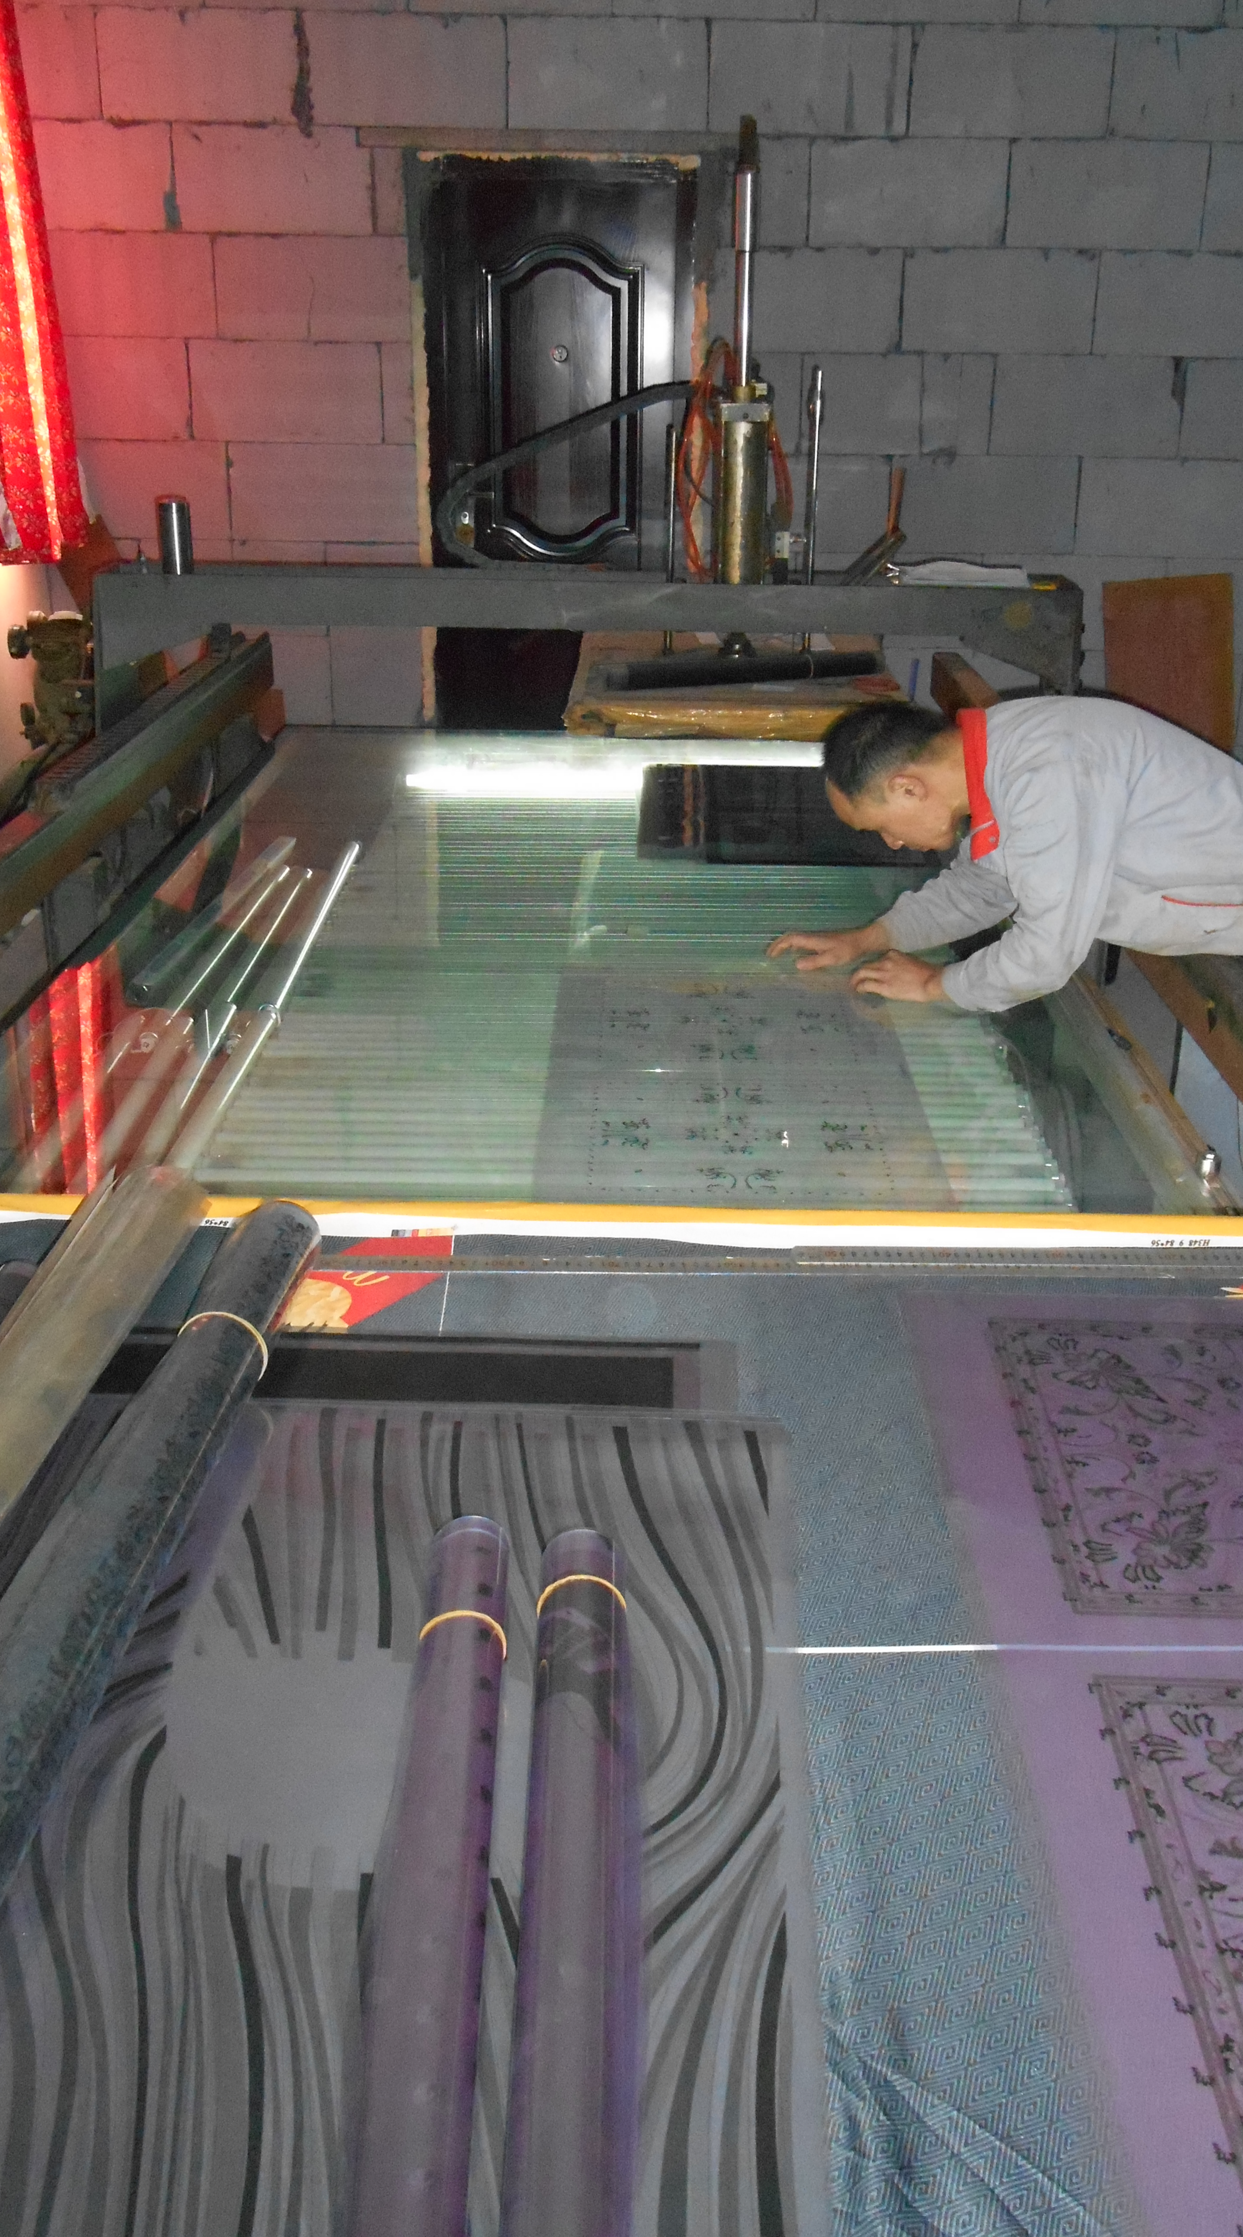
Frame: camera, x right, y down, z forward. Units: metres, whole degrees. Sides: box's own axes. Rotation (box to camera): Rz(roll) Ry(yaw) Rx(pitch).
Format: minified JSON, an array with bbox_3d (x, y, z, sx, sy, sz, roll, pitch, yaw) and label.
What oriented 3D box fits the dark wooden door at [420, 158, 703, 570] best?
[{"bbox_3d":[-0.204,-1.974,6.498,0.850,2.050,0.090,1,21,0],"label":"dark wooden door"}]

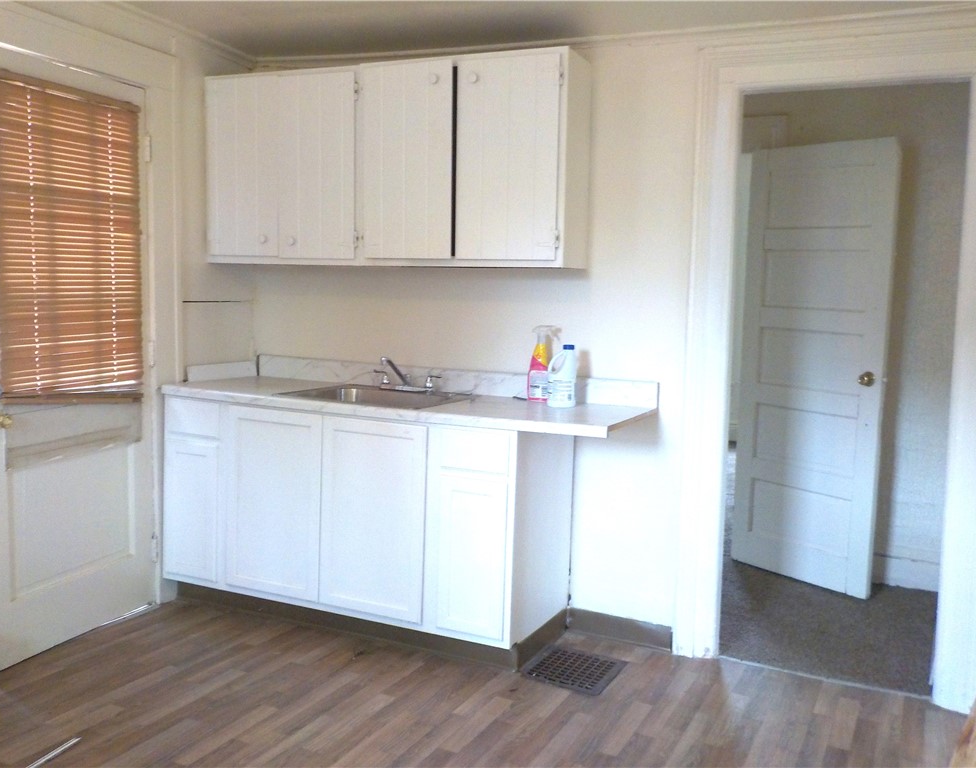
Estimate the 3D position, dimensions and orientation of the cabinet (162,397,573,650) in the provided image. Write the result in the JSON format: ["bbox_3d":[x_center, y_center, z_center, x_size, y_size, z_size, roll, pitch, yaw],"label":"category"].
[{"bbox_3d":[-0.497,0.469,3.583,1.560,0.790,0.590,4,6,25],"label":"cabinet"}]

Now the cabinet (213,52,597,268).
[{"bbox_3d":[-0.414,-0.868,3.611,1.638,0.771,0.265,4,6,25],"label":"cabinet"}]

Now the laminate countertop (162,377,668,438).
[{"bbox_3d":[-0.338,0.069,3.460,1.871,0.039,0.615,4,6,25],"label":"laminate countertop"}]

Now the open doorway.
[{"bbox_3d":[1.224,0.022,3.111,0.706,2.036,0.126,4,6,25],"label":"open doorway"}]

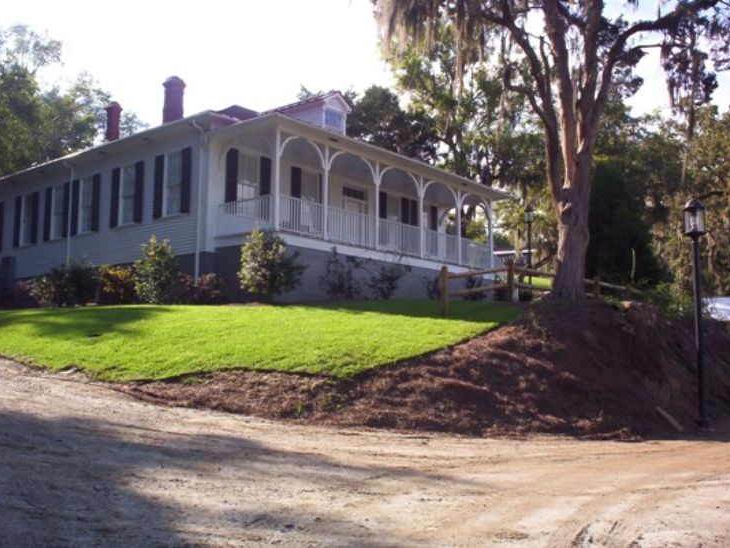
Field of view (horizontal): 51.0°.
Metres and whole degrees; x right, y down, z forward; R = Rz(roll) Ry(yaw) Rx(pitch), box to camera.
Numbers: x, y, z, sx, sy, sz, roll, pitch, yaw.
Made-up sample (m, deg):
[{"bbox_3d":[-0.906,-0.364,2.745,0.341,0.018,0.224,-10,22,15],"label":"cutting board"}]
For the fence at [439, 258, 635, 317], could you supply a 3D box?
[{"bbox_3d":[3.967,0.392,17.048,6.374,1.355,0.514,5,-9,-36],"label":"fence"}]

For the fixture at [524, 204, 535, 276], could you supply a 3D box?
[{"bbox_3d":[5.743,-0.899,26.687,0.290,3.103,0.290,0,-7,0],"label":"fixture"}]

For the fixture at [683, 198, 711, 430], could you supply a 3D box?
[{"bbox_3d":[4.870,0.554,11.202,0.300,3.360,0.300,0,-7,0],"label":"fixture"}]

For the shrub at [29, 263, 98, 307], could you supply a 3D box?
[{"bbox_3d":[-9.537,0.333,24.280,1.850,1.337,1.450,-5,-9,40],"label":"shrub"}]

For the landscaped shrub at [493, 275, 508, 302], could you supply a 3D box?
[{"bbox_3d":[4.708,0.509,26.421,0.646,0.955,0.680,0,-7,0],"label":"landscaped shrub"}]

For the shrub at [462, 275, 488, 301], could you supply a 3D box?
[{"bbox_3d":[3.614,0.450,25.048,0.779,0.839,0.820,-5,-9,40],"label":"shrub"}]

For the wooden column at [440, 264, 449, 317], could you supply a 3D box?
[{"bbox_3d":[1.562,0.328,15.061,0.140,1.019,0.140,5,-9,-36],"label":"wooden column"}]

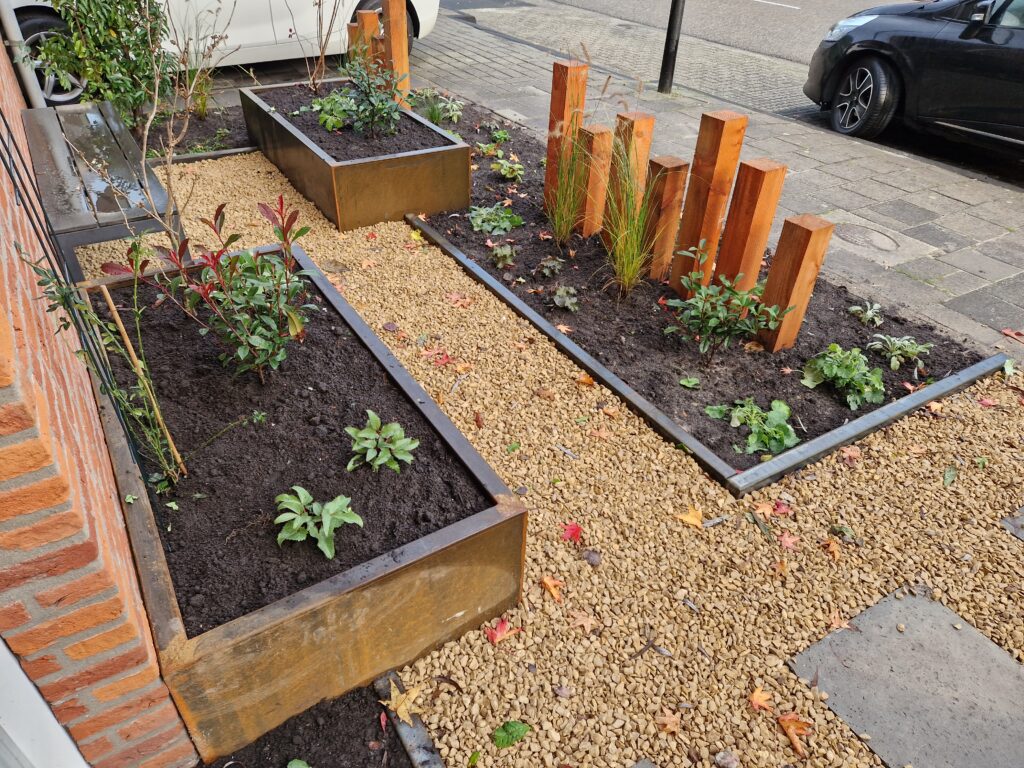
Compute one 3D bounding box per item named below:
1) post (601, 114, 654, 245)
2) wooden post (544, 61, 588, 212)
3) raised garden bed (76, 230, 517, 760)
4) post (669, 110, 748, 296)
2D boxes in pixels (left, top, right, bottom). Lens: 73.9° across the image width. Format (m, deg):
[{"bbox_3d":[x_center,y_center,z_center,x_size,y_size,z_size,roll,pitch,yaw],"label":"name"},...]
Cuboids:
[{"bbox_3d":[0.560,-0.976,3.284,0.120,0.605,0.120,-18,40,-26],"label":"post"},{"bbox_3d":[0.280,-1.265,3.555,0.120,0.747,0.120,-18,40,-26],"label":"wooden post"},{"bbox_3d":[-0.727,0.108,2.007,0.757,0.323,1.645,-19,41,-26],"label":"raised garden bed"},{"bbox_3d":[0.808,-0.729,2.826,0.120,0.744,0.120,-16,39,-24],"label":"post"}]

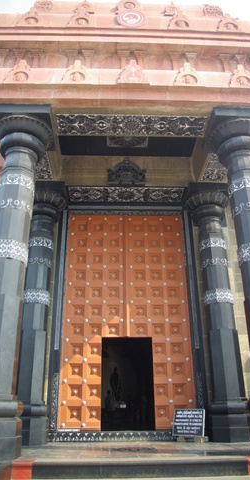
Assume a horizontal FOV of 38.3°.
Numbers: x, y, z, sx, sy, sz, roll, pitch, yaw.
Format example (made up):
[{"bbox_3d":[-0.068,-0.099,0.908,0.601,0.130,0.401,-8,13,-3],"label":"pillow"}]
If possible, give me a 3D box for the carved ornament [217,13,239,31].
[{"bbox_3d":[2.185,-4.593,7.628,0.500,0.550,0.200,0,-24,-2],"label":"carved ornament"}]

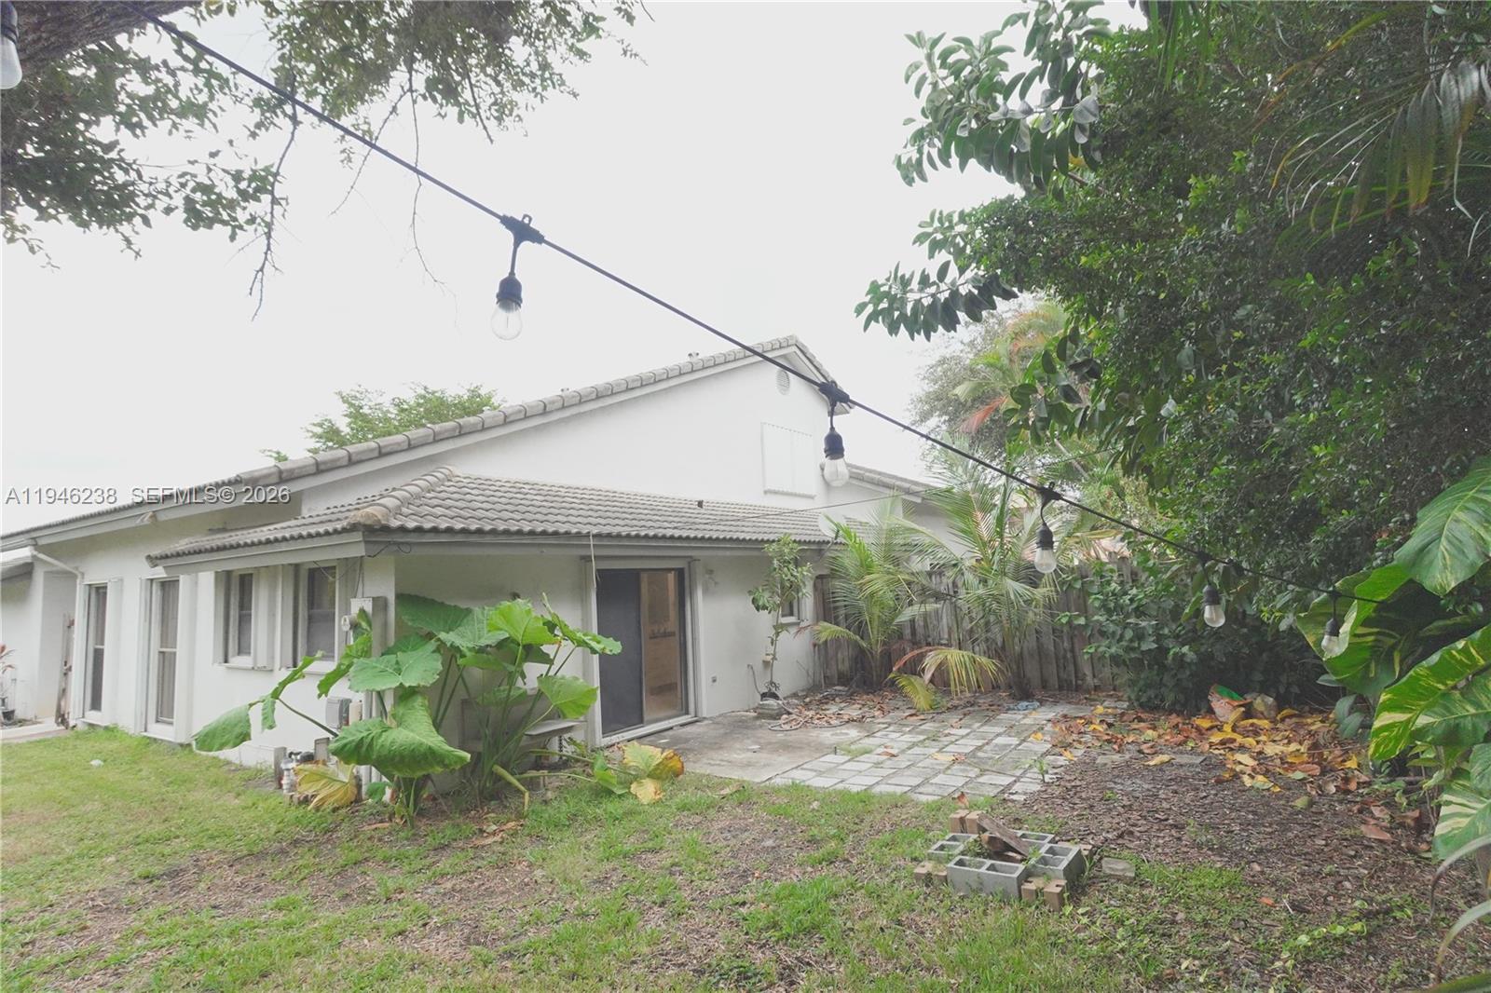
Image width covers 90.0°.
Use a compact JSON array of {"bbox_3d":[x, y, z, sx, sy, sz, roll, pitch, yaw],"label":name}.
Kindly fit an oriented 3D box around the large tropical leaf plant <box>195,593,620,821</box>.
[{"bbox_3d":[-2.939,1.821,6.536,3.400,1.860,1.700,-3,-6,0],"label":"large tropical leaf plant"}]

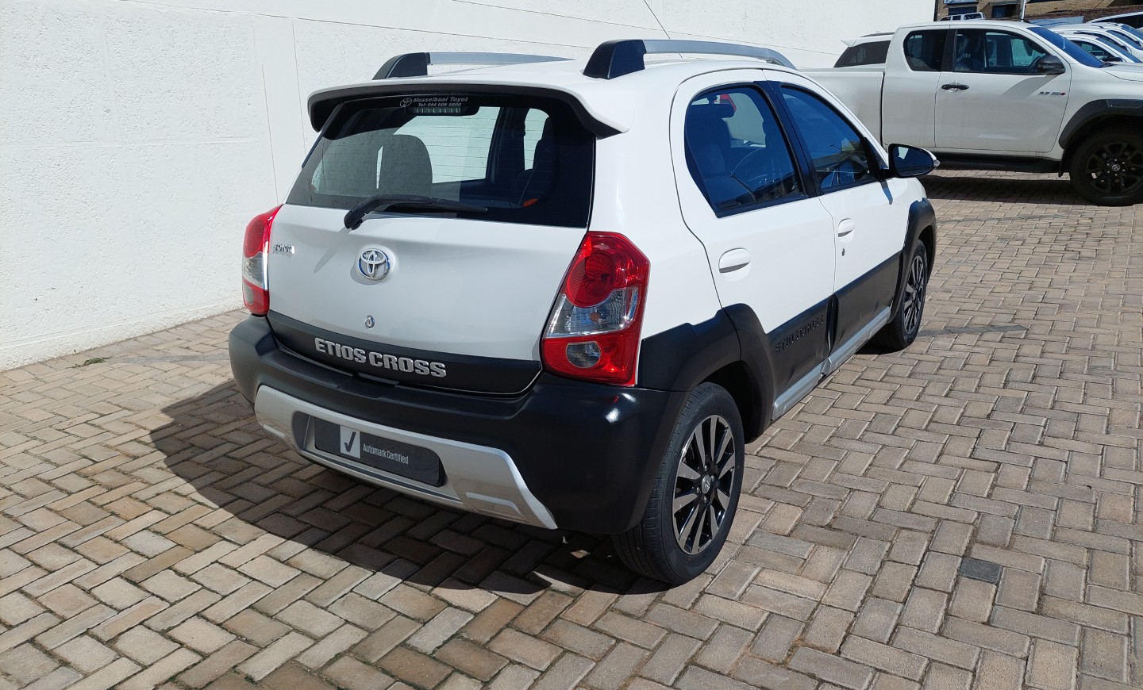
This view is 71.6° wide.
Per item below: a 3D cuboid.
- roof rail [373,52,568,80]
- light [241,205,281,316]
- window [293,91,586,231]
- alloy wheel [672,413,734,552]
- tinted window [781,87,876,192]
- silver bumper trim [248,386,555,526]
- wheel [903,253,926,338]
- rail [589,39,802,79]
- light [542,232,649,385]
[{"bbox_3d":[-0.278,-1.115,3.229,0.075,0.115,1.450,10,21,34],"label":"roof rail"},{"bbox_3d":[-1.029,-0.275,2.712,0.215,0.375,0.240,10,21,34],"label":"light"},{"bbox_3d":[-0.430,-0.551,2.321,1.230,0.390,0.080,10,-10,34],"label":"window"},{"bbox_3d":[0.332,0.395,2.346,0.160,0.410,0.410,10,21,34],"label":"alloy wheel"},{"bbox_3d":[1.057,-0.831,3.154,0.060,0.410,0.800,-15,7,39],"label":"tinted window"},{"bbox_3d":[-0.581,0.285,2.308,1.290,0.235,0.150,10,21,34],"label":"silver bumper trim"},{"bbox_3d":[1.757,-0.275,4.235,0.160,0.410,0.410,10,21,34],"label":"wheel"},{"bbox_3d":[0.480,-0.979,2.709,0.075,0.115,1.450,10,21,34],"label":"rail"},{"bbox_3d":[0.064,-0.090,1.959,0.215,0.375,0.240,10,21,34],"label":"light"}]

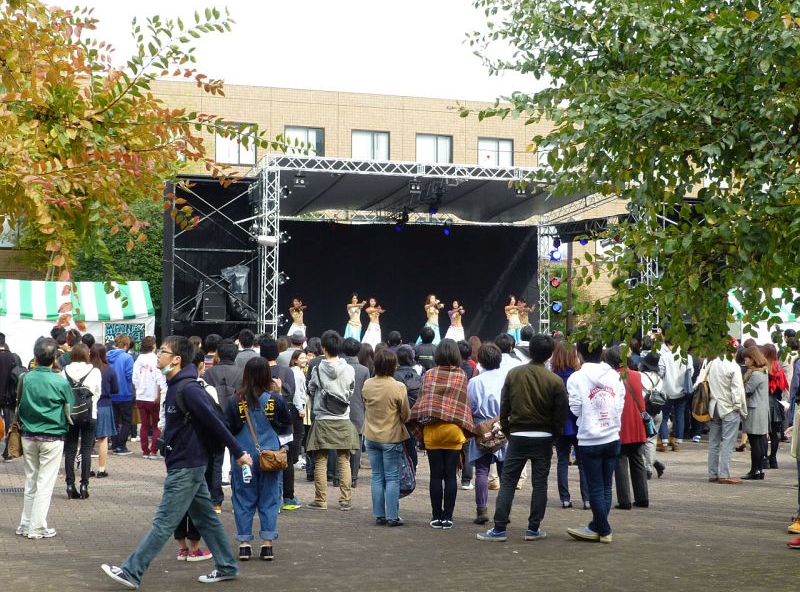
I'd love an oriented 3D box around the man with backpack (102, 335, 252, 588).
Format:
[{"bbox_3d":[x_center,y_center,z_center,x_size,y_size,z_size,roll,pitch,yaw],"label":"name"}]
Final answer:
[{"bbox_3d":[-1.508,1.111,8.271,1.020,1.687,0.580,0,-2,-6],"label":"man with backpack"}]

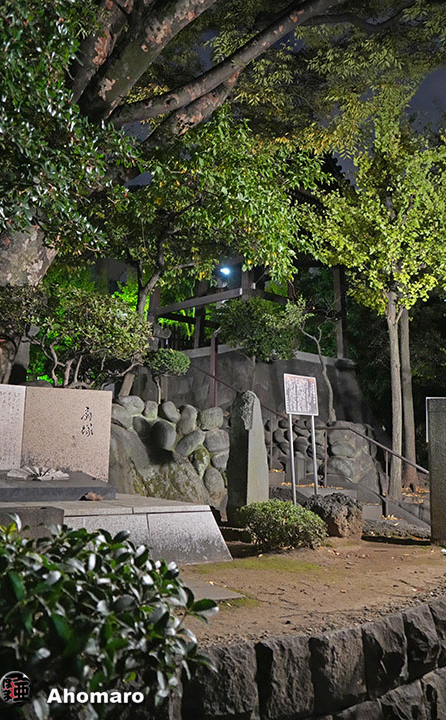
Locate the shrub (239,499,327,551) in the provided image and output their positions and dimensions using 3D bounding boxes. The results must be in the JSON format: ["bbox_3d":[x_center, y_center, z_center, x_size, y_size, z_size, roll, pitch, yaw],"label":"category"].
[{"bbox_3d":[0.625,1.708,6.400,0.900,0.500,0.800,0,-7,0],"label":"shrub"}]

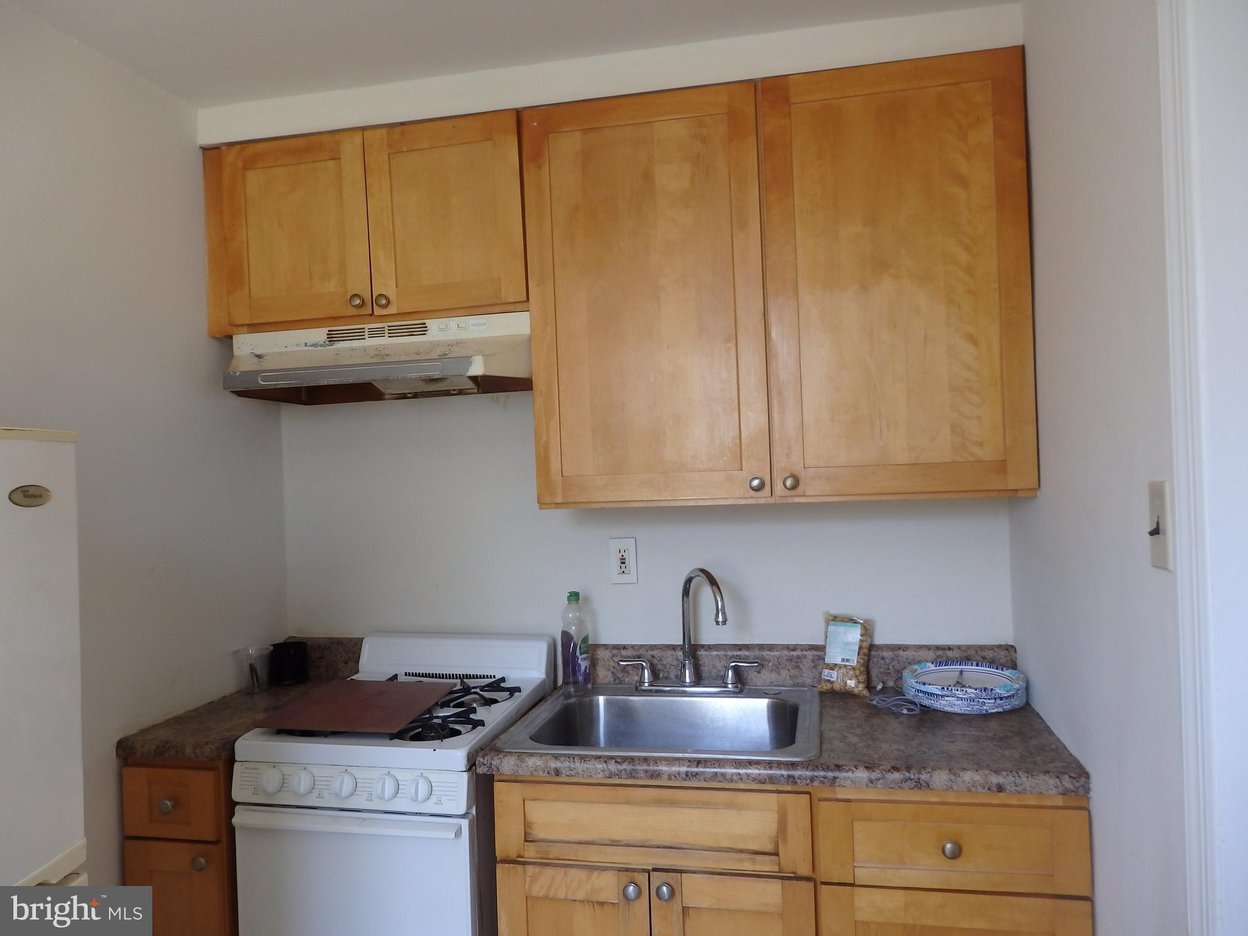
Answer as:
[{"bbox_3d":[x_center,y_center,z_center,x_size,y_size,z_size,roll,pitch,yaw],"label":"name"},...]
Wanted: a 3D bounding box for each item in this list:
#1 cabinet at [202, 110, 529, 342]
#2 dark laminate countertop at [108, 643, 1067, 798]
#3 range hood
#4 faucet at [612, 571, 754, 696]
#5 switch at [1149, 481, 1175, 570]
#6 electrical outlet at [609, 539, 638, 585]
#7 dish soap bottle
[{"bbox_3d":[-0.603,-0.572,2.292,0.842,0.455,0.318,-2,0,12],"label":"cabinet"},{"bbox_3d":[-0.078,0.519,2.030,1.912,0.135,0.616,-2,0,12],"label":"dark laminate countertop"},{"bbox_3d":[-0.570,-0.266,2.209,0.760,0.161,0.470,-2,0,12],"label":"range hood"},{"bbox_3d":[0.139,0.388,2.166,0.349,0.297,0.135,-2,0,12],"label":"faucet"},{"bbox_3d":[0.685,0.074,1.170,0.020,0.114,0.072,-2,0,12],"label":"switch"},{"bbox_3d":[-0.001,0.240,2.322,0.071,0.117,0.010,-2,0,12],"label":"electrical outlet"},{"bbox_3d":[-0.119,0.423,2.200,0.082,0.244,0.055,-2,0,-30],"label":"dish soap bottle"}]

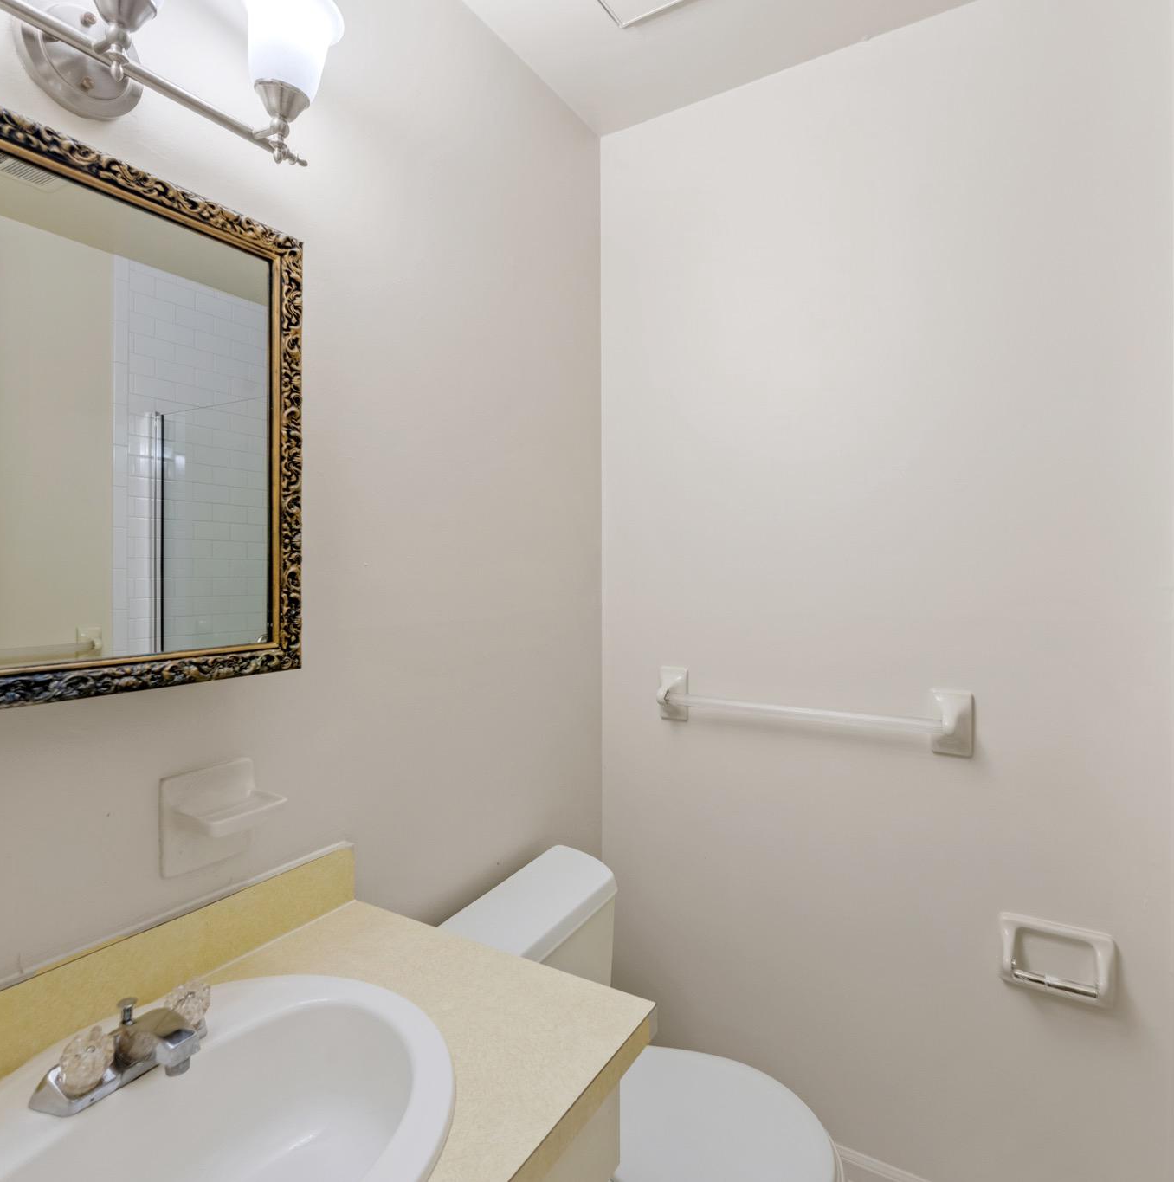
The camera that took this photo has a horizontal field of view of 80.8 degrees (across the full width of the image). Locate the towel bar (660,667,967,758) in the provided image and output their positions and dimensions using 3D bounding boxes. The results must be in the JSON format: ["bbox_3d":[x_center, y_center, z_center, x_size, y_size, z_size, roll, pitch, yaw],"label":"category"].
[{"bbox_3d":[0.459,0.262,1.516,0.678,0.130,0.077,1,1,31],"label":"towel bar"}]

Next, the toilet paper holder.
[{"bbox_3d":[0.869,0.699,1.276,0.175,0.131,0.075,1,1,31],"label":"toilet paper holder"}]

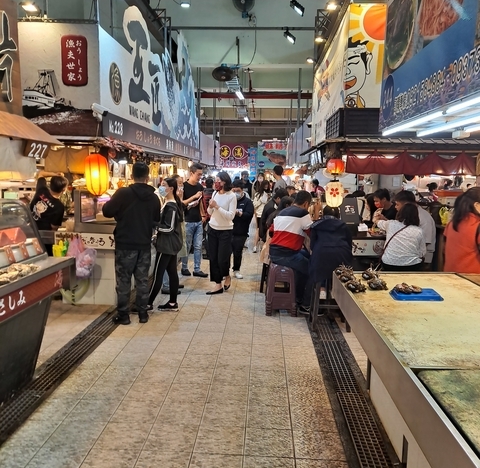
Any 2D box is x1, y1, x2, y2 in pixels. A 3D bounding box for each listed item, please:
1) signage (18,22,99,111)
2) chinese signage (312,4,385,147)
[{"bbox_3d":[-1.978,-1.801,4.876,0.890,1.000,0.060,1,7,3],"label":"signage"},{"bbox_3d":[1.431,-1.938,6.134,0.450,1.150,3.000,1,7,3],"label":"chinese signage"}]

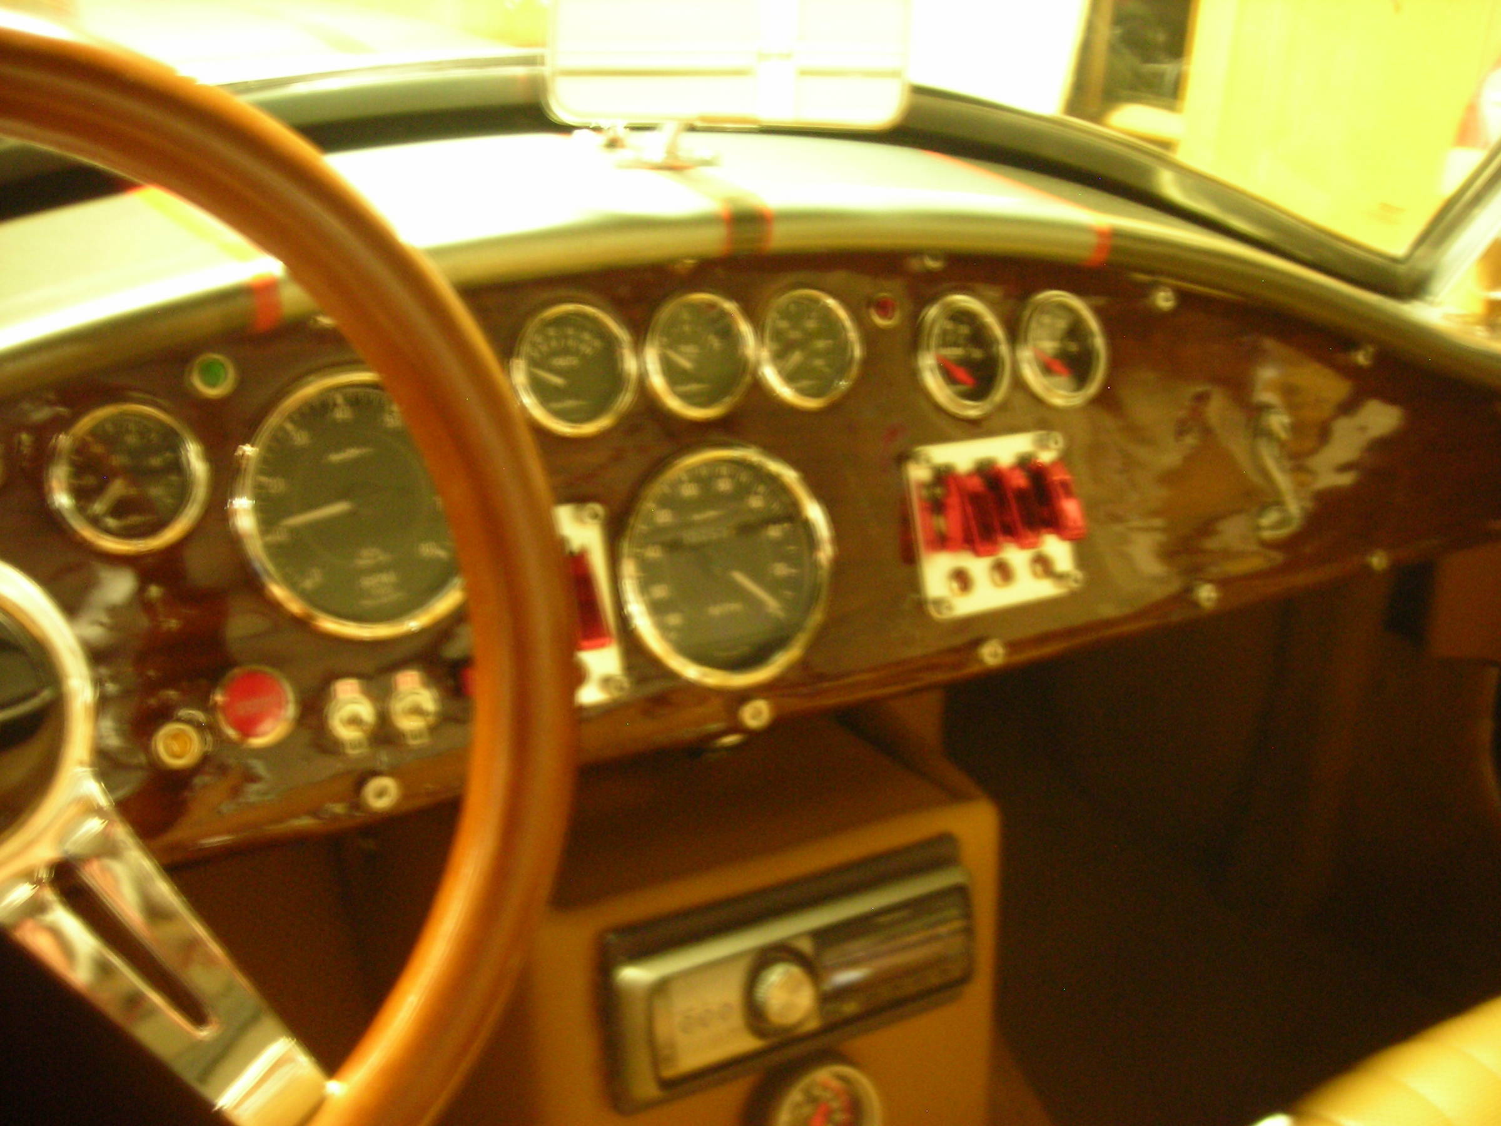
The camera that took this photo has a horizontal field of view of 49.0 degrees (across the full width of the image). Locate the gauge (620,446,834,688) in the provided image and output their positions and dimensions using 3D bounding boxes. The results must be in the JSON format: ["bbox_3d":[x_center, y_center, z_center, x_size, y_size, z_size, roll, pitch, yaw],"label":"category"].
[{"bbox_3d":[-0.010,0.002,0.784,0.114,0.114,0.025,-9,3,-29],"label":"gauge"}]

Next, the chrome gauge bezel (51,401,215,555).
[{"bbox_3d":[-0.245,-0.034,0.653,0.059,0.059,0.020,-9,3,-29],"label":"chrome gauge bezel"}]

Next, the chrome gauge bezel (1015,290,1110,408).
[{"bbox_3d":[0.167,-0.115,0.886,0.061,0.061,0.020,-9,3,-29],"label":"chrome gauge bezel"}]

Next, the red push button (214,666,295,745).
[{"bbox_3d":[-0.203,0.059,0.675,0.032,0.032,0.016,-9,3,-29],"label":"red push button"}]

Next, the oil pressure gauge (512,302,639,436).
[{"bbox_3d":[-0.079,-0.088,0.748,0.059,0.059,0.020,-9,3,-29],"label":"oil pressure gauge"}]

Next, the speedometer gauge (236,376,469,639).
[{"bbox_3d":[-0.160,-0.025,0.701,0.114,0.114,0.025,-9,3,-29],"label":"speedometer gauge"}]

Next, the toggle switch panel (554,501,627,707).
[{"bbox_3d":[-0.079,0.018,0.734,0.047,0.087,0.032,-9,3,-29],"label":"toggle switch panel"}]

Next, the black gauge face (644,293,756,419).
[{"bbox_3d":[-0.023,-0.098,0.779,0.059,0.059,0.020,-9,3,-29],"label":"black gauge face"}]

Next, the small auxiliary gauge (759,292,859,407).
[{"bbox_3d":[0.029,-0.105,0.808,0.059,0.059,0.020,-9,3,-29],"label":"small auxiliary gauge"}]

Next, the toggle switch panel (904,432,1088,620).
[{"bbox_3d":[0.136,-0.021,0.855,0.098,0.087,0.032,-9,3,-29],"label":"toggle switch panel"}]

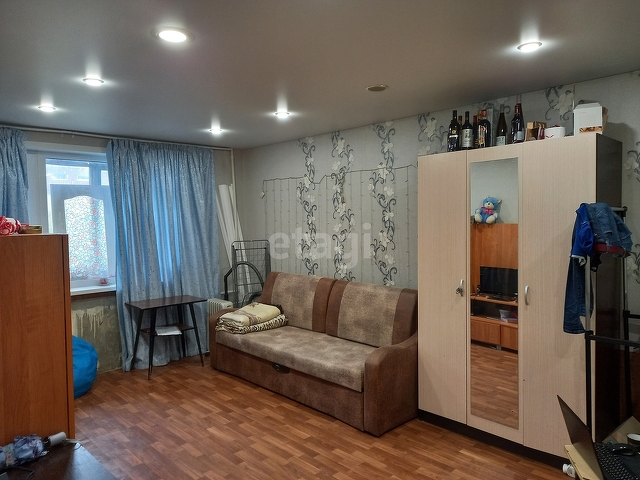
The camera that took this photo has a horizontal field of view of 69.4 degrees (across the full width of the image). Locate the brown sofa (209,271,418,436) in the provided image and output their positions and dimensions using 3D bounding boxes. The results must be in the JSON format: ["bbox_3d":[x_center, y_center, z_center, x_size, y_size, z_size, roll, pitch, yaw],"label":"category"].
[{"bbox_3d":[-0.066,0.883,4.398,0.919,0.964,2.275,-3,3,-44],"label":"brown sofa"}]

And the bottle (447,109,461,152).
[{"bbox_3d":[0.967,-0.776,3.326,0.082,0.308,0.082,0,2,16],"label":"bottle"}]

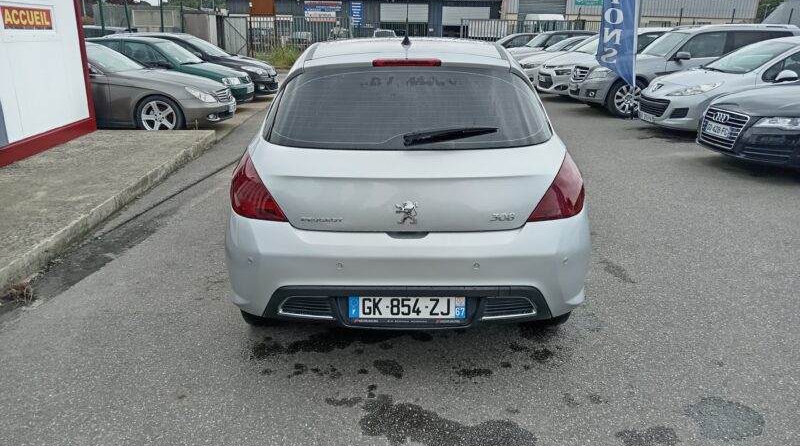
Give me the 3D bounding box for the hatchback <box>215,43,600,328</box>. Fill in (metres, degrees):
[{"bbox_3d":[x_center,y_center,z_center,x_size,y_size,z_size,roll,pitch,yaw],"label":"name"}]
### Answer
[{"bbox_3d":[0.038,-0.619,4.419,1.815,1.498,4.276,0,18,0],"label":"hatchback"}]

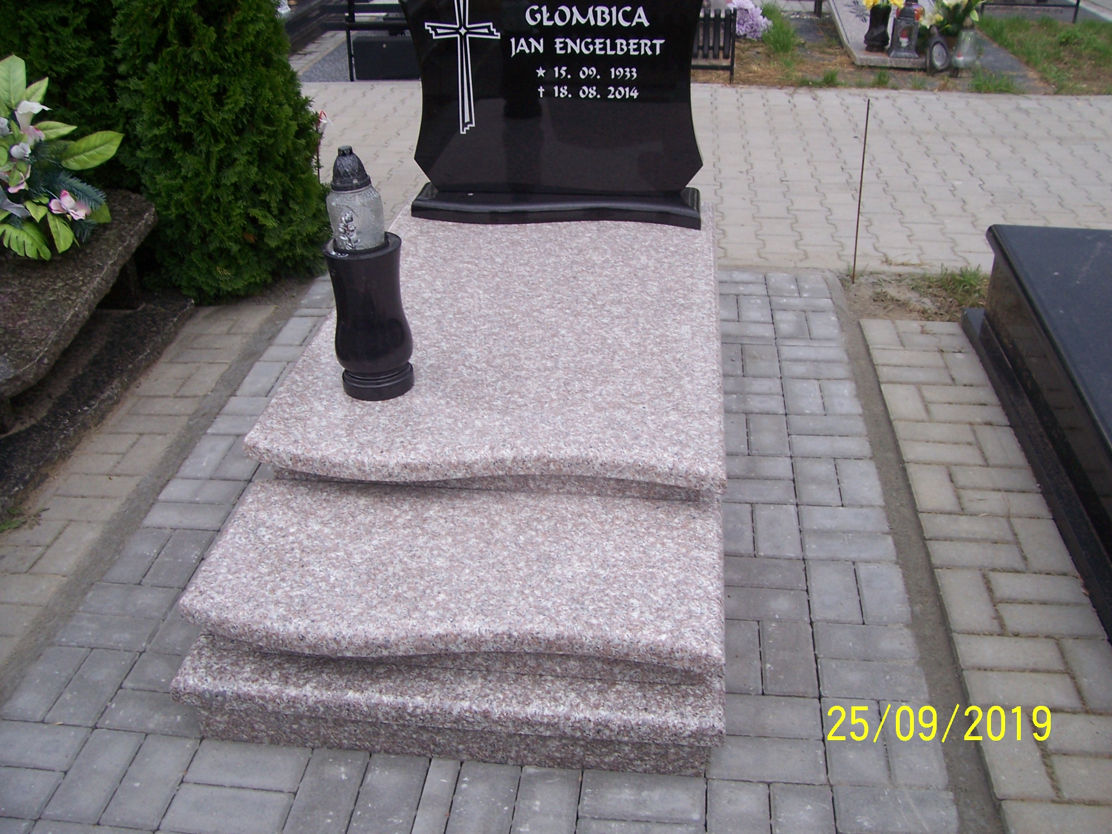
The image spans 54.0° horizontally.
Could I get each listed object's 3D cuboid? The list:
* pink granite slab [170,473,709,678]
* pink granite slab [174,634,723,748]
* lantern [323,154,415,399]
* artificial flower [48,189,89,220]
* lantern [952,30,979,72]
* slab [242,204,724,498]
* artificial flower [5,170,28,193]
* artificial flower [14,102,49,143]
[{"bbox_3d":[-0.170,0.272,1.987,0.940,0.058,0.454,2,31,7],"label":"pink granite slab"},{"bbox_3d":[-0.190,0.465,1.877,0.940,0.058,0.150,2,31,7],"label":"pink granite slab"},{"bbox_3d":[-0.382,-0.288,2.183,0.155,0.507,0.155,2,31,7],"label":"lantern"},{"bbox_3d":[-1.367,-0.594,3.060,0.110,0.085,0.100,-27,39,-35],"label":"artificial flower"},{"bbox_3d":[2.297,-2.081,6.126,0.150,0.230,0.150,2,31,7],"label":"lantern"},{"bbox_3d":[-0.074,-0.258,2.659,0.940,0.058,1.430,2,31,7],"label":"slab"},{"bbox_3d":[-1.523,-0.664,3.080,0.070,0.065,0.070,-16,33,-21],"label":"artificial flower"},{"bbox_3d":[-1.499,-0.841,3.120,0.100,0.115,0.100,-16,33,-21],"label":"artificial flower"}]

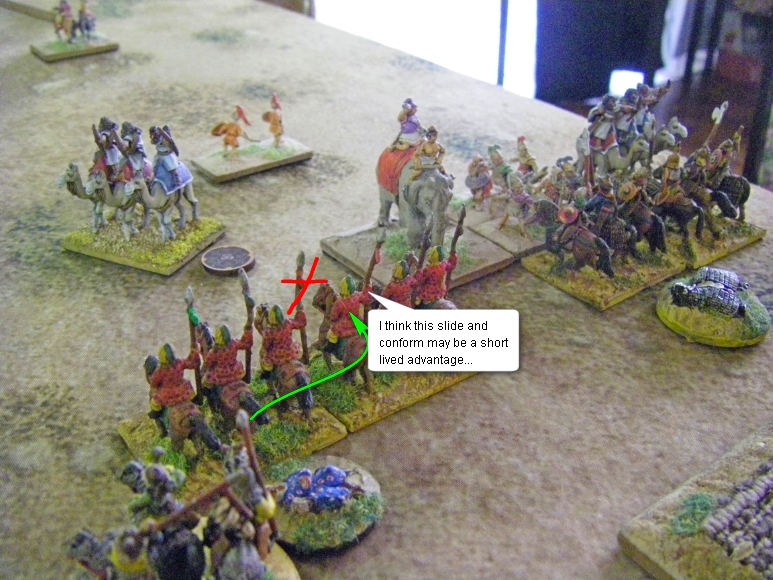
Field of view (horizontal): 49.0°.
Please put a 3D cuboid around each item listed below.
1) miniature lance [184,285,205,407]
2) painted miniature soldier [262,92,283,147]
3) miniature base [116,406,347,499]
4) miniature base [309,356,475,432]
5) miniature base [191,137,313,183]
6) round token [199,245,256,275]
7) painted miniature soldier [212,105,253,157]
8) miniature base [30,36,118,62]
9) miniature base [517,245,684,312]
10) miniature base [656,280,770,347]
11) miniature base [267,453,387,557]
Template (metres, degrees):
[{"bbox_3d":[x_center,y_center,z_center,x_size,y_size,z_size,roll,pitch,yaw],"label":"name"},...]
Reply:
[{"bbox_3d":[-0.039,0.012,0.173,0.003,0.030,0.002,-17,36,-29],"label":"miniature lance"},{"bbox_3d":[-0.042,-0.063,0.319,0.006,0.021,0.005,-22,38,-35],"label":"painted miniature soldier"},{"bbox_3d":[-0.034,0.031,0.186,0.040,0.003,0.030,-20,38,-31],"label":"miniature base"},{"bbox_3d":[0.000,0.018,0.208,0.040,0.003,0.030,-21,38,-31],"label":"miniature base"},{"bbox_3d":[-0.050,-0.049,0.319,0.041,0.003,0.019,-22,38,-35],"label":"miniature base"},{"bbox_3d":[-0.047,-0.009,0.251,0.015,0.002,0.015,2,31,-1],"label":"round token"},{"bbox_3d":[-0.056,-0.058,0.310,0.011,0.020,0.009,-22,38,-35],"label":"painted miniature soldier"},{"bbox_3d":[-0.160,-0.125,0.438,0.038,0.003,0.021,-24,40,-37],"label":"miniature base"},{"bbox_3d":[0.066,-0.008,0.257,0.040,0.003,0.031,-21,38,-33],"label":"miniature base"},{"bbox_3d":[0.091,0.005,0.235,0.030,0.004,0.031,2,31,-1],"label":"miniature base"},{"bbox_3d":[-0.014,0.042,0.167,0.026,0.004,0.024,-2,31,-8],"label":"miniature base"}]

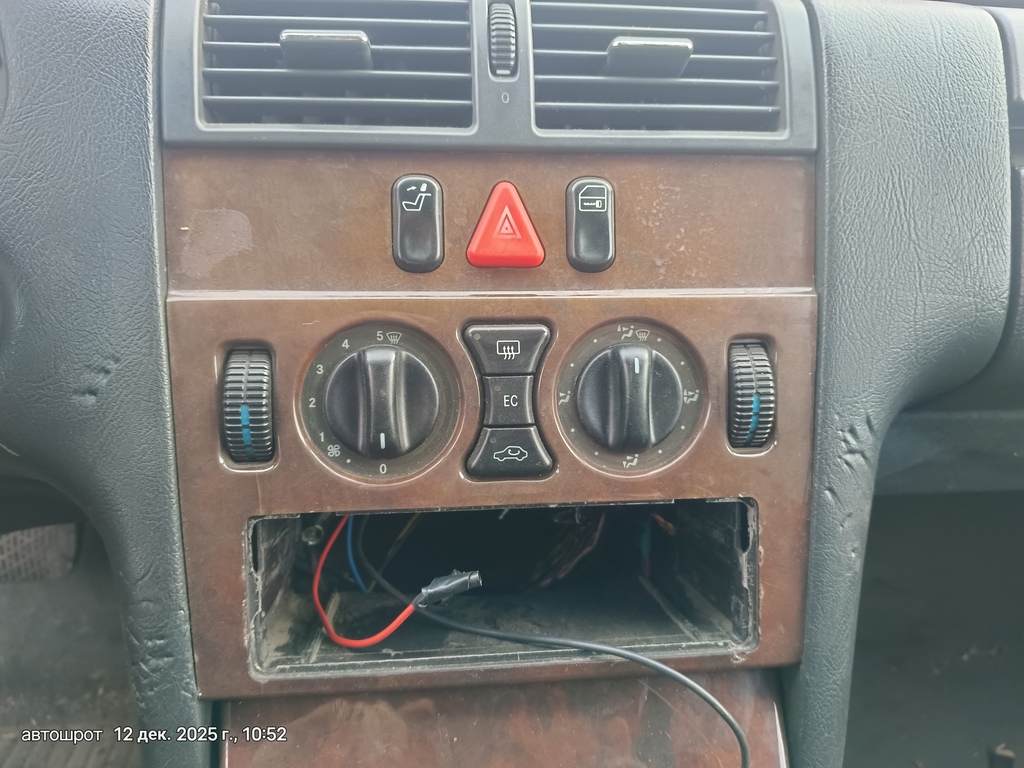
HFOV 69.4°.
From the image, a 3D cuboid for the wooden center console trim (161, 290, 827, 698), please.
[{"bbox_3d":[-0.002,0.038,0.277,0.235,0.143,0.025,-1,3,-6],"label":"wooden center console trim"}]

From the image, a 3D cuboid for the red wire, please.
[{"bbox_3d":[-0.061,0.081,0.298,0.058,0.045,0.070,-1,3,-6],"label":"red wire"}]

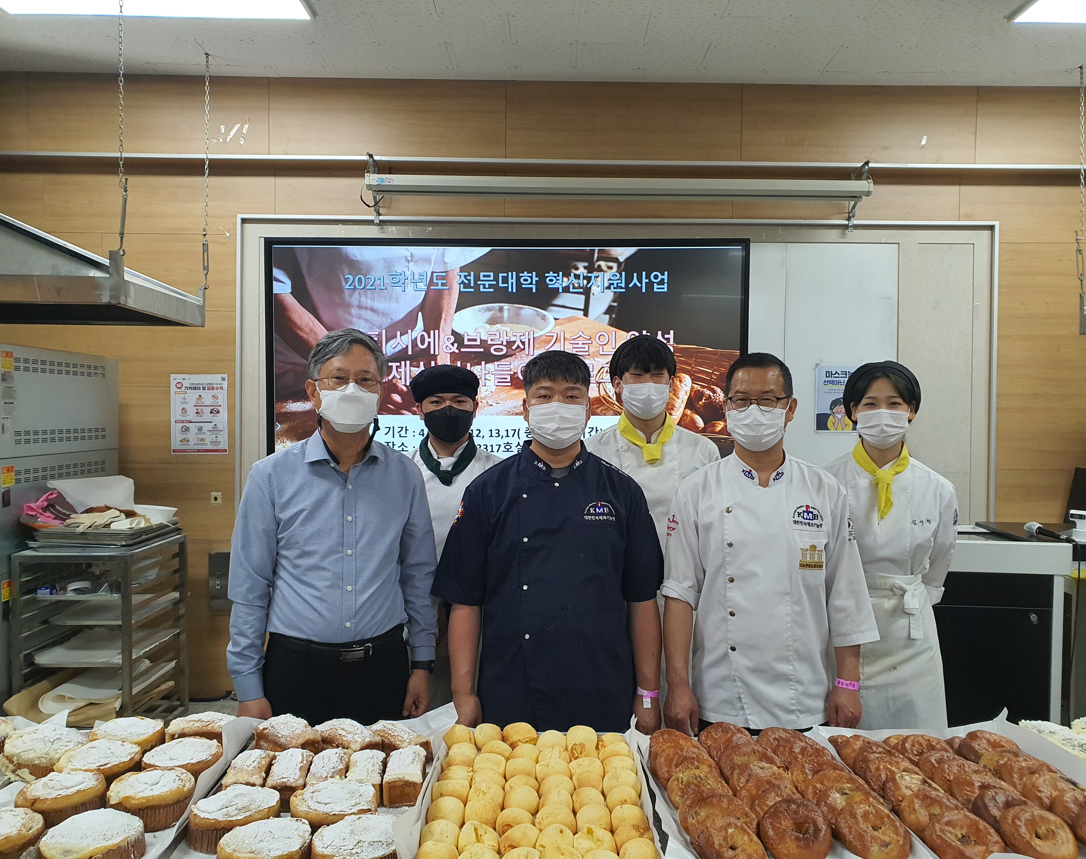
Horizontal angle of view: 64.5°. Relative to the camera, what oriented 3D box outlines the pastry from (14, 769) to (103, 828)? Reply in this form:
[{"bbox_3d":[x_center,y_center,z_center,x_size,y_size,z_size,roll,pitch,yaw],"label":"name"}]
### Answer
[{"bbox_3d":[-0.778,0.596,1.390,0.128,0.062,0.128,0,1,0],"label":"pastry"}]

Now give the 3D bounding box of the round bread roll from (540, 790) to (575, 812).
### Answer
[{"bbox_3d":[0.026,0.652,1.498,0.061,0.045,0.062,1,1,0],"label":"round bread roll"}]

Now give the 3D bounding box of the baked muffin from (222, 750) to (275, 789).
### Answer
[{"bbox_3d":[-0.526,0.636,1.550,0.070,0.061,0.140,0,1,-8],"label":"baked muffin"}]

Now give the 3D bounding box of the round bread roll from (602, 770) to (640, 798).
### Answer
[{"bbox_3d":[0.143,0.647,1.558,0.067,0.049,0.067,1,1,0],"label":"round bread roll"}]

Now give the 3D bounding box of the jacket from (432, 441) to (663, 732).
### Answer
[{"bbox_3d":[0.013,0.405,2.230,0.595,0.755,0.300,1,1,0],"label":"jacket"}]

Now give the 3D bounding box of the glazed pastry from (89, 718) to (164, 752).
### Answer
[{"bbox_3d":[-0.833,0.631,1.720,0.138,0.063,0.135,1,1,0],"label":"glazed pastry"}]

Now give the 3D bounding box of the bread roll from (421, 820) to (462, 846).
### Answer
[{"bbox_3d":[-0.162,0.648,1.365,0.063,0.049,0.063,1,1,0],"label":"bread roll"}]

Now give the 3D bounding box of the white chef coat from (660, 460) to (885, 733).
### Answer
[{"bbox_3d":[0.612,0.416,2.300,0.575,0.715,0.290,1,1,5],"label":"white chef coat"}]

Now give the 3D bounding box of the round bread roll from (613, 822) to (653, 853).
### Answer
[{"bbox_3d":[0.144,0.656,1.381,0.065,0.046,0.063,1,1,0],"label":"round bread roll"}]

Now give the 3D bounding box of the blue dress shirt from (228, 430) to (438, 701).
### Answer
[{"bbox_3d":[-0.508,0.328,2.080,0.500,0.650,0.280,0,1,-18],"label":"blue dress shirt"}]

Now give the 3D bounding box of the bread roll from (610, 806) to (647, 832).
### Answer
[{"bbox_3d":[0.144,0.659,1.447,0.061,0.048,0.061,0,1,0],"label":"bread roll"}]

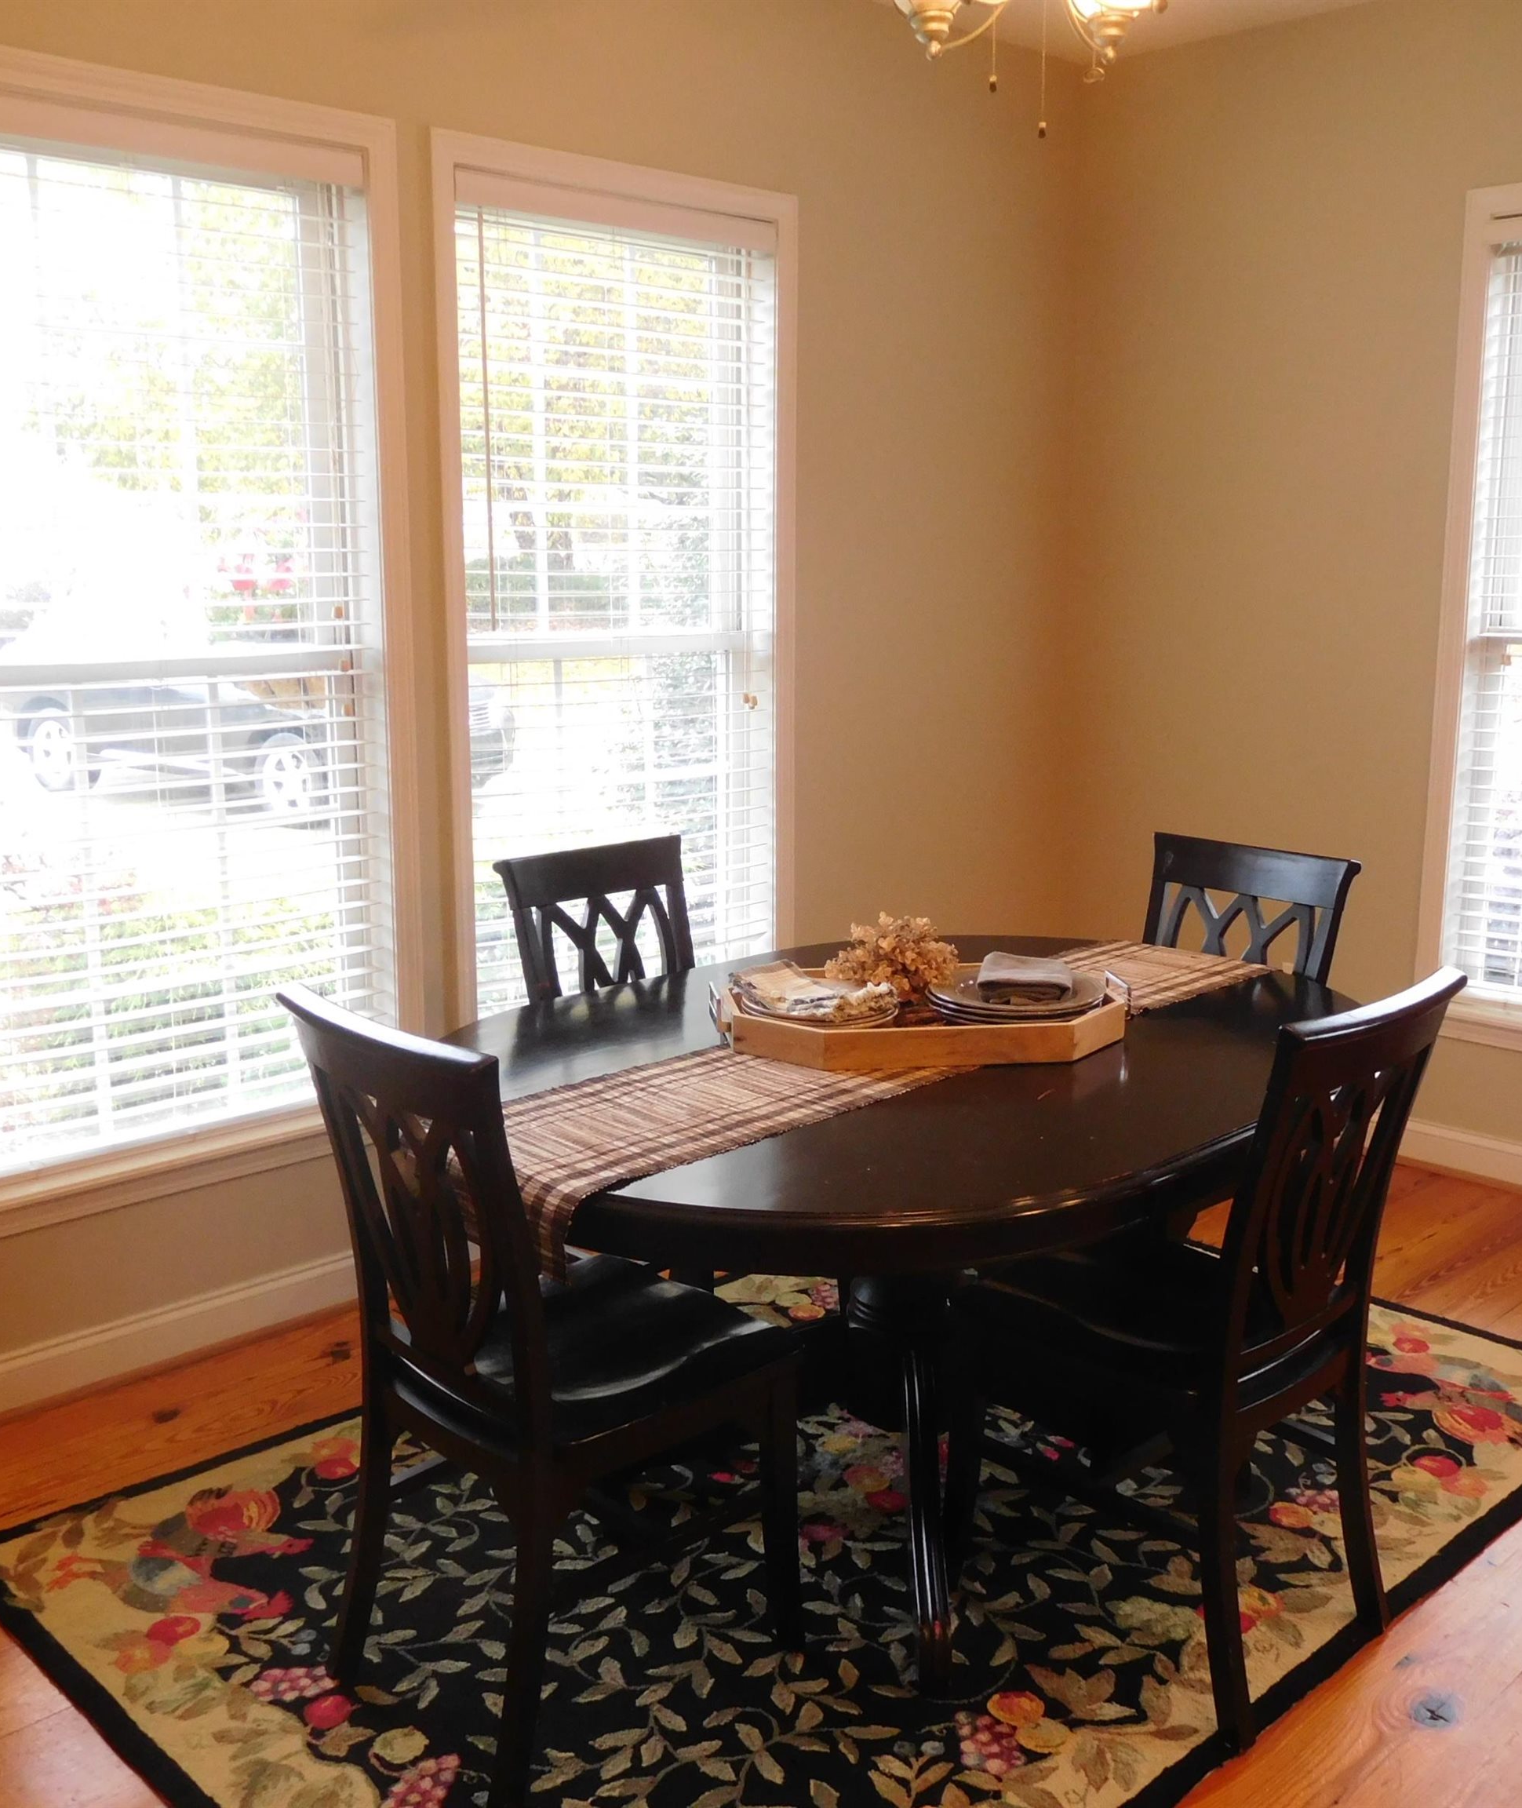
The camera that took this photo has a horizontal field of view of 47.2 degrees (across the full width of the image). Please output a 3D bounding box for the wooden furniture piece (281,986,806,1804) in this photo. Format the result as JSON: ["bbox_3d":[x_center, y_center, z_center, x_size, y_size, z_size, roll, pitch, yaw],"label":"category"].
[{"bbox_3d":[-0.255,0.566,2.261,0.465,0.955,0.550,10,15,43],"label":"wooden furniture piece"}]

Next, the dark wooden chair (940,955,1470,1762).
[{"bbox_3d":[0.562,0.543,2.353,0.465,0.955,0.550,-11,15,-44],"label":"dark wooden chair"}]

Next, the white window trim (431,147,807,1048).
[{"bbox_3d":[-0.252,-0.578,3.788,0.982,1.941,0.070,-10,15,-42],"label":"white window trim"}]

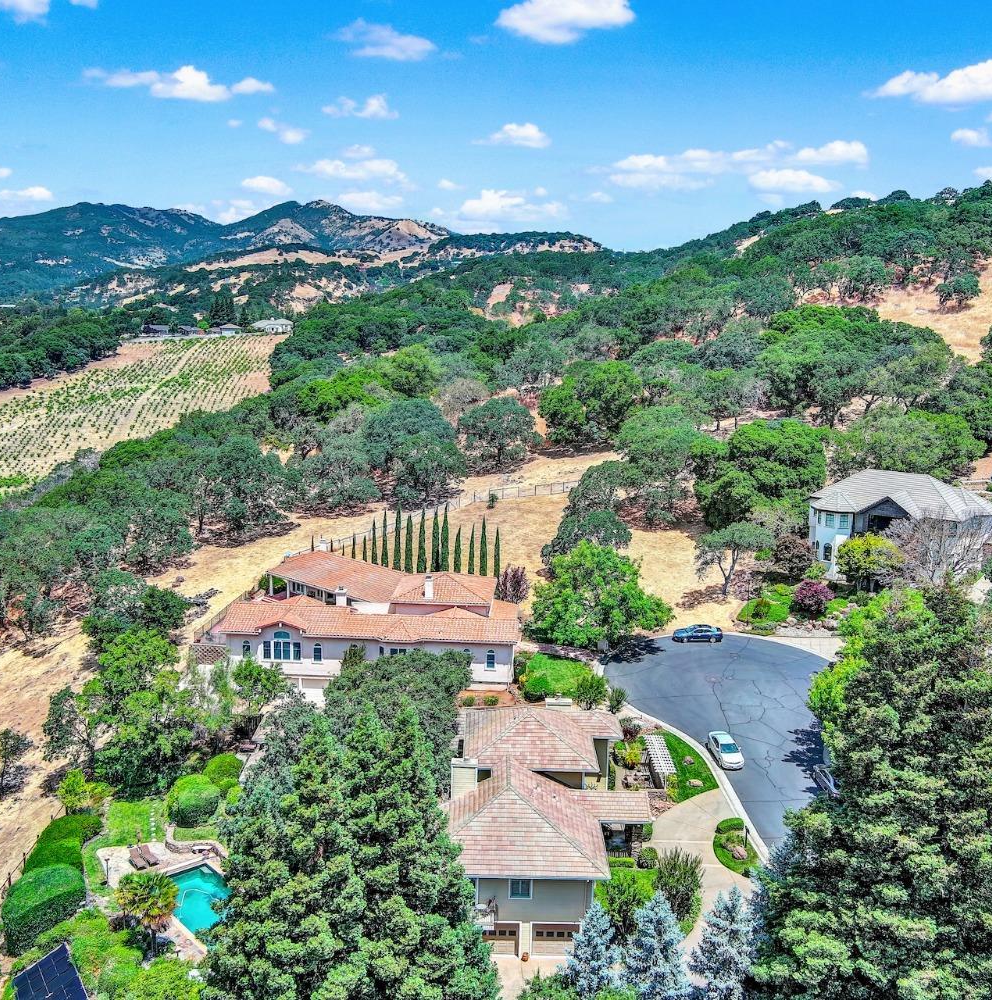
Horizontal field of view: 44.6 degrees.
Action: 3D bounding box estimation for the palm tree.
[{"bbox_3d":[-20.742,24.524,71.674,3.500,4.900,3.500,1,11,0],"label":"palm tree"}]

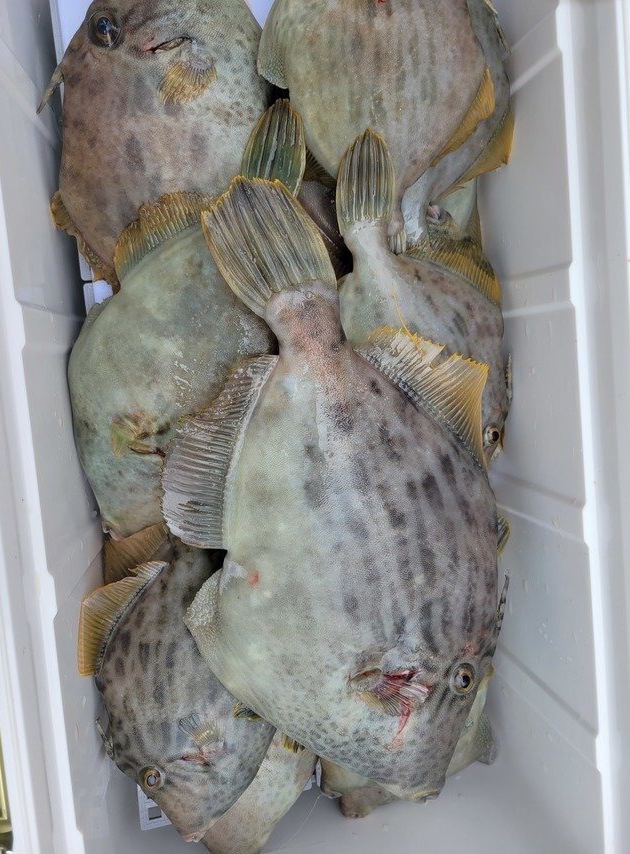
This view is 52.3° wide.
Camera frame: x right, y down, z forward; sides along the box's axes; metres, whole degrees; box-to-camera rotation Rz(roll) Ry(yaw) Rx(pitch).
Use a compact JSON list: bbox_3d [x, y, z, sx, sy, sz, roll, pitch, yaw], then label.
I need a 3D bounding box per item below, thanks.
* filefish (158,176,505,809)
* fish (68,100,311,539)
[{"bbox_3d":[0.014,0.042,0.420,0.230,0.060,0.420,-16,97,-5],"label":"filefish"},{"bbox_3d":[-0.076,-0.071,0.437,0.165,0.052,0.320,21,92,-8],"label":"fish"}]

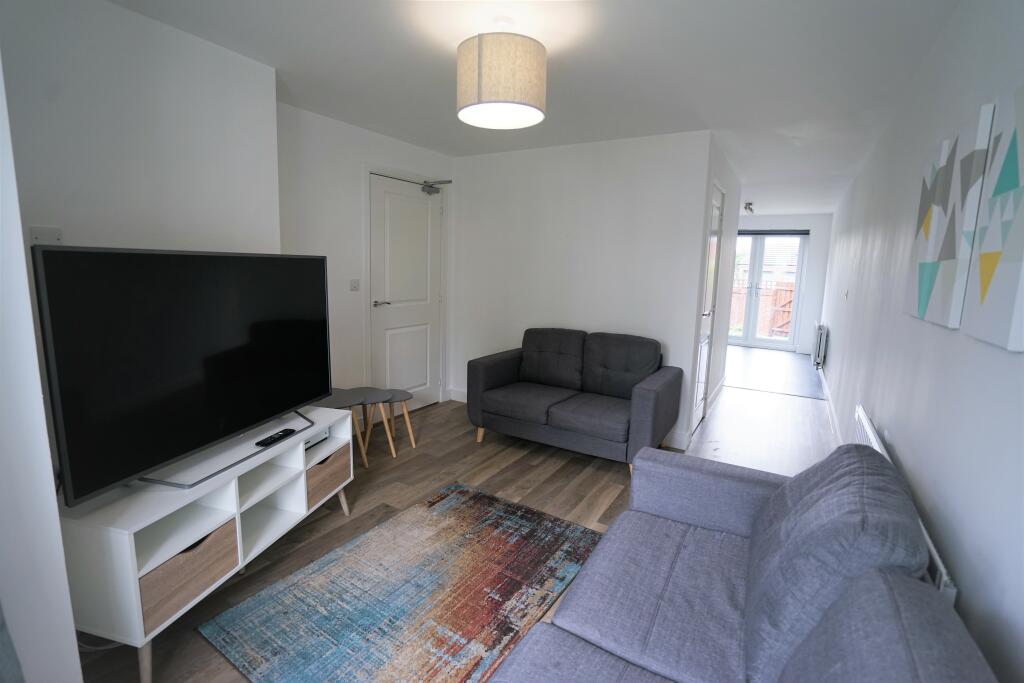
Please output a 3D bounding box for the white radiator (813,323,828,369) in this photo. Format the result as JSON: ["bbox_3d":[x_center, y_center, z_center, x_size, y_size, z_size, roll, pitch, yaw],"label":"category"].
[{"bbox_3d":[4.412,-0.003,6.566,0.100,0.580,1.000,7,10,31],"label":"white radiator"}]

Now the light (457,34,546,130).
[{"bbox_3d":[-0.040,-1.038,1.860,0.360,0.240,0.360,2,9,0],"label":"light"}]

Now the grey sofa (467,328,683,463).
[{"bbox_3d":[0.457,0.377,3.347,1.356,0.860,0.789,7,10,31],"label":"grey sofa"}]

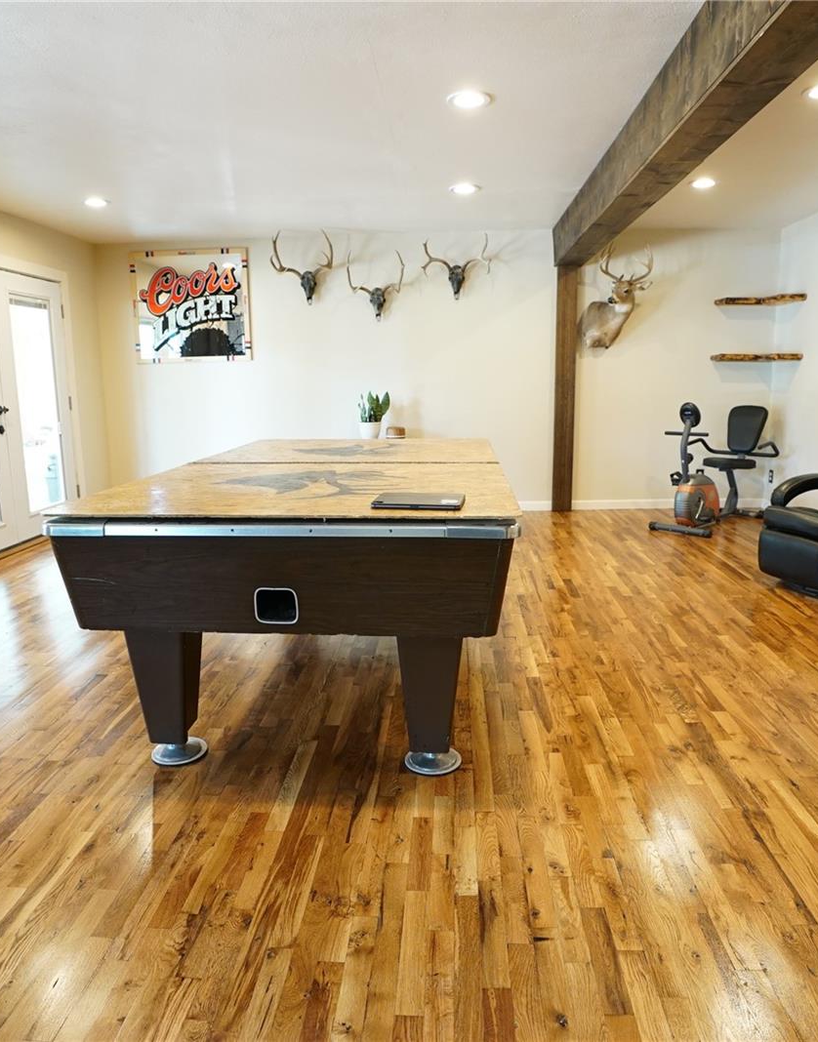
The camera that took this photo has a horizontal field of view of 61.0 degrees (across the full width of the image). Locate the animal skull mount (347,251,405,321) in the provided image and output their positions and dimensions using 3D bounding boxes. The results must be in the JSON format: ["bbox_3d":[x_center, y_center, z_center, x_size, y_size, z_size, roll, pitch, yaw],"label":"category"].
[{"bbox_3d":[-0.287,-2.021,5.994,0.496,0.568,0.330,0,12,4],"label":"animal skull mount"}]

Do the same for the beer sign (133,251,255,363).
[{"bbox_3d":[-1.973,-1.943,6.300,1.080,0.980,0.040,0,12,4],"label":"beer sign"}]

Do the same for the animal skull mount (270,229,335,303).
[{"bbox_3d":[-0.912,-2.196,6.000,0.551,0.594,0.330,0,12,4],"label":"animal skull mount"}]

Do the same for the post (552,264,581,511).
[{"bbox_3d":[1.386,-1.145,6.199,0.183,2.146,0.110,0,12,4],"label":"post"}]

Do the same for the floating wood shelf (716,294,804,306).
[{"bbox_3d":[3.067,-1.911,6.014,0.710,0.075,0.380,7,14,34],"label":"floating wood shelf"}]

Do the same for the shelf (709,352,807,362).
[{"bbox_3d":[3.073,-1.443,6.113,0.710,0.070,0.380,7,14,34],"label":"shelf"}]

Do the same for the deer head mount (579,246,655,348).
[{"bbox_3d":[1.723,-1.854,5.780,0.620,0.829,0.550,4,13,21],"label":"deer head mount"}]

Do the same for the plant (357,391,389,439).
[{"bbox_3d":[-0.312,-0.927,6.125,0.292,0.432,0.220,0,12,4],"label":"plant"}]

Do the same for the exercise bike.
[{"bbox_3d":[2.587,-0.478,5.767,1.240,0.990,0.580,-11,16,-40],"label":"exercise bike"}]

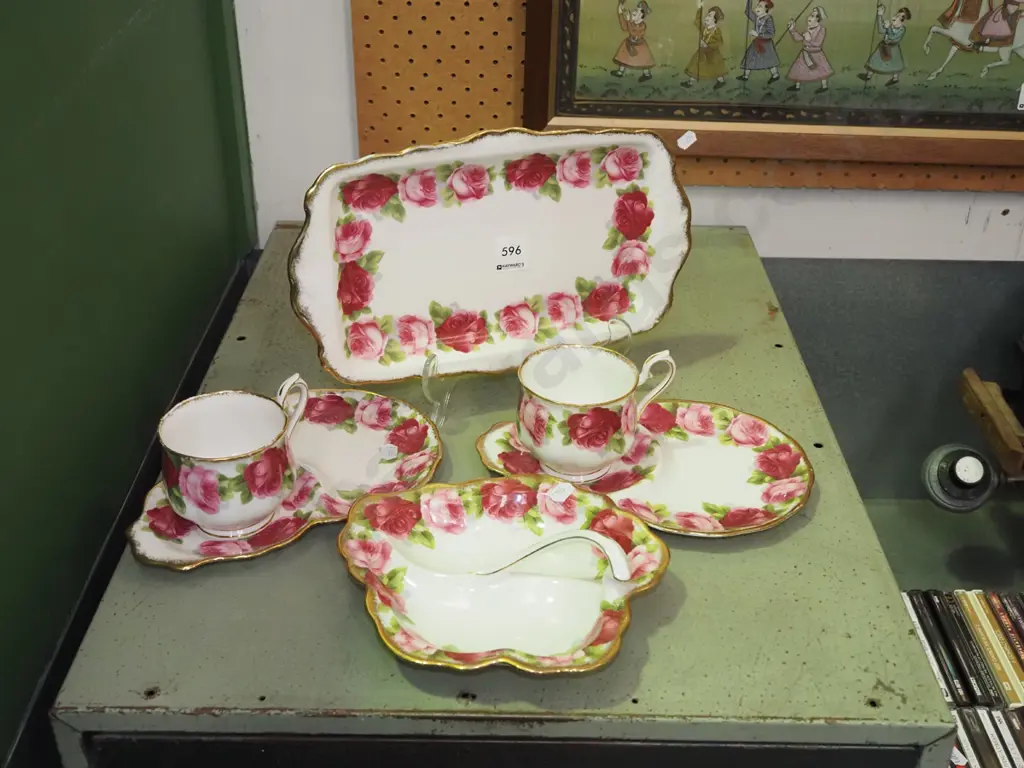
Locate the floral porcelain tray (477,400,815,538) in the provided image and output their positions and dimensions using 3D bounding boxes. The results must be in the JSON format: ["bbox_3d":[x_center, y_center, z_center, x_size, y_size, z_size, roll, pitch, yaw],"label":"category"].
[{"bbox_3d":[0.087,0.055,0.754,0.225,0.020,0.149,6,32,8],"label":"floral porcelain tray"}]

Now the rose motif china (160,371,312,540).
[{"bbox_3d":[-0.163,0.044,0.695,0.077,0.082,0.102,28,41,36],"label":"rose motif china"}]

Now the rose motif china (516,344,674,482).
[{"bbox_3d":[0.055,0.018,0.742,0.102,0.082,0.077,-6,33,-11],"label":"rose motif china"}]

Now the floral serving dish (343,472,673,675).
[{"bbox_3d":[-0.005,0.114,0.628,0.185,0.051,0.161,-1,32,-3],"label":"floral serving dish"}]

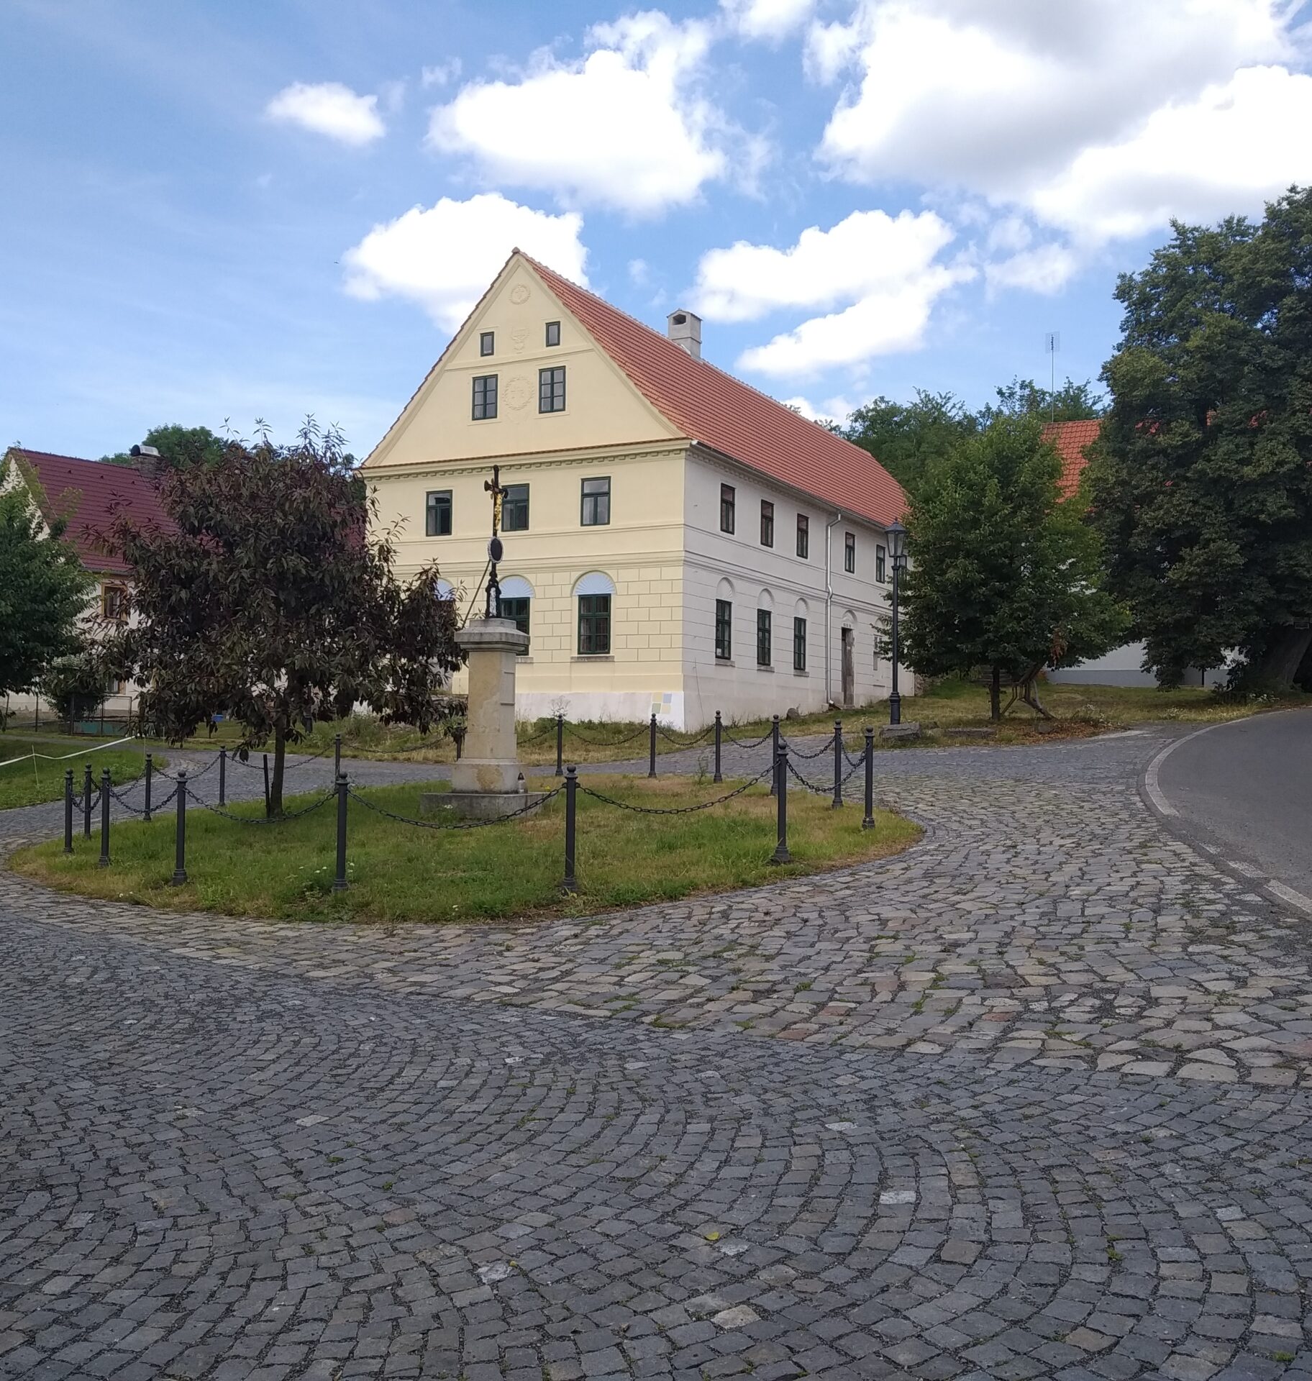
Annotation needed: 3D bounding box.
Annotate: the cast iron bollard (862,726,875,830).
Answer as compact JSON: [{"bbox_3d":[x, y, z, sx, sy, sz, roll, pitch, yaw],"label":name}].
[{"bbox_3d":[2.034,0.843,13.223,0.140,0.960,0.140,0,-2,0],"label":"cast iron bollard"}]

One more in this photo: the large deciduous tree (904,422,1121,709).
[{"bbox_3d":[8.375,-2.915,32.400,5.257,7.077,4.994,0,-2,0],"label":"large deciduous tree"}]

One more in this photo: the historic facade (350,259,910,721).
[{"bbox_3d":[2.850,-5.251,51.314,10.400,13.800,30.400,0,-2,26],"label":"historic facade"}]

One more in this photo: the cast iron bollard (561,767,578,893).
[{"bbox_3d":[-0.647,1.063,10.528,0.145,0.960,0.145,0,-2,0],"label":"cast iron bollard"}]

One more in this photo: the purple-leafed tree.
[{"bbox_3d":[-5.094,-0.978,18.800,4.889,5.338,4.644,0,-2,0],"label":"purple-leafed tree"}]

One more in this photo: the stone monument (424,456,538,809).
[{"bbox_3d":[-2.074,-0.611,16.785,1.270,4.250,1.100,0,-2,16],"label":"stone monument"}]

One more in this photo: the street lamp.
[{"bbox_3d":[5.350,-1.522,30.800,0.480,4.629,0.480,0,-2,0],"label":"street lamp"}]

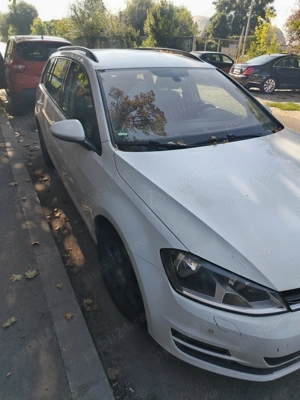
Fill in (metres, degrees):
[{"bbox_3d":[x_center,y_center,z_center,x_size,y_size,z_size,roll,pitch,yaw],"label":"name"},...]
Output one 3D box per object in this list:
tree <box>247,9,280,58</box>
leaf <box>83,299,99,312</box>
[{"bbox_3d":[5.944,-8.218,14.871,1.950,3.400,1.950,11,30,16],"label":"tree"},{"bbox_3d":[-0.407,0.714,1.878,0.120,0.020,0.072,24,36,33],"label":"leaf"}]

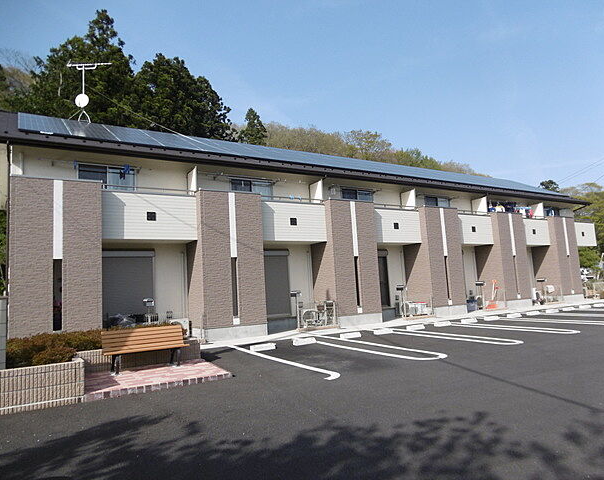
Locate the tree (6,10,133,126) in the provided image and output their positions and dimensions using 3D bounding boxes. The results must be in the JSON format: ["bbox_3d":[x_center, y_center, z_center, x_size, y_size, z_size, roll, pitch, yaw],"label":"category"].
[{"bbox_3d":[-15.838,-6.159,30.404,9.000,20.049,9.000,1,-7,-31],"label":"tree"}]

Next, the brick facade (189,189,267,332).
[{"bbox_3d":[-2.335,0.627,13.613,1.930,3.909,1.367,1,-7,-31],"label":"brick facade"}]

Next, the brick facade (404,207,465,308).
[{"bbox_3d":[5.425,0.761,18.358,1.930,3.909,1.367,1,-7,-31],"label":"brick facade"}]

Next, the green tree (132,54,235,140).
[{"bbox_3d":[-8.553,-5.035,32.416,8.000,17.555,8.000,1,-7,-31],"label":"green tree"}]

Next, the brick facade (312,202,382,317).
[{"bbox_3d":[1.544,0.694,15.985,1.930,3.909,1.367,1,-7,-31],"label":"brick facade"}]

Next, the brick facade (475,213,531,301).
[{"bbox_3d":[9.316,0.828,20.737,1.930,3.909,1.367,1,-7,-31],"label":"brick facade"}]

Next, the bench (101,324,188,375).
[{"bbox_3d":[-2.837,2.004,8.063,1.470,0.750,0.560,1,-7,-31],"label":"bench"}]

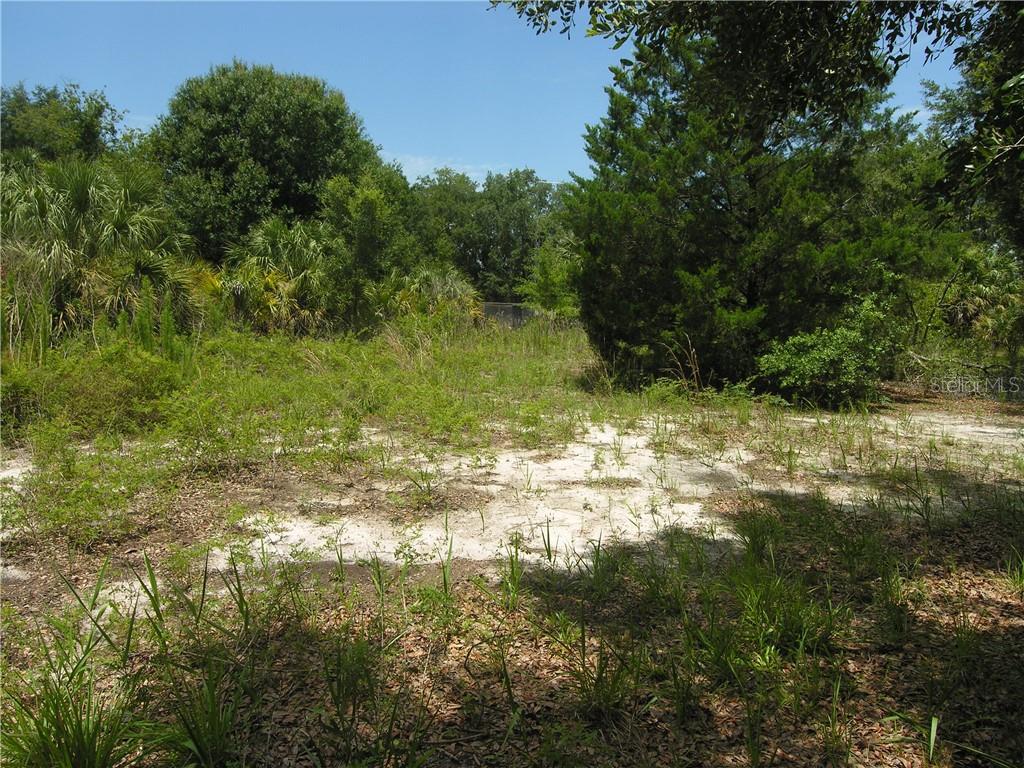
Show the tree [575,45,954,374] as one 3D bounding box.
[{"bbox_3d":[4.718,-3.151,13.214,7.410,6.230,5.800,0,7,0],"label":"tree"}]

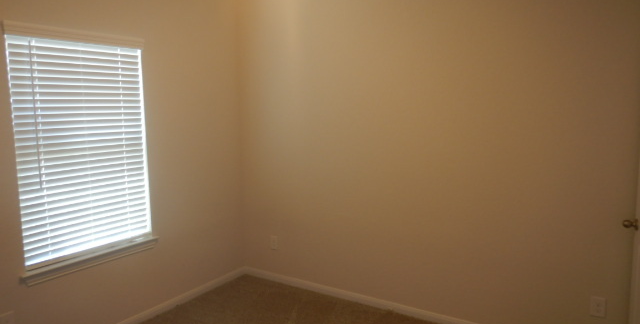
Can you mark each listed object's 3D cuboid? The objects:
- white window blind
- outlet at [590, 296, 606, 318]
[{"bbox_3d":[-1.490,-0.101,2.885,0.075,1.420,0.880,4,8,33],"label":"white window blind"},{"bbox_3d":[1.669,0.877,2.661,0.070,0.117,0.012,4,8,33],"label":"outlet"}]

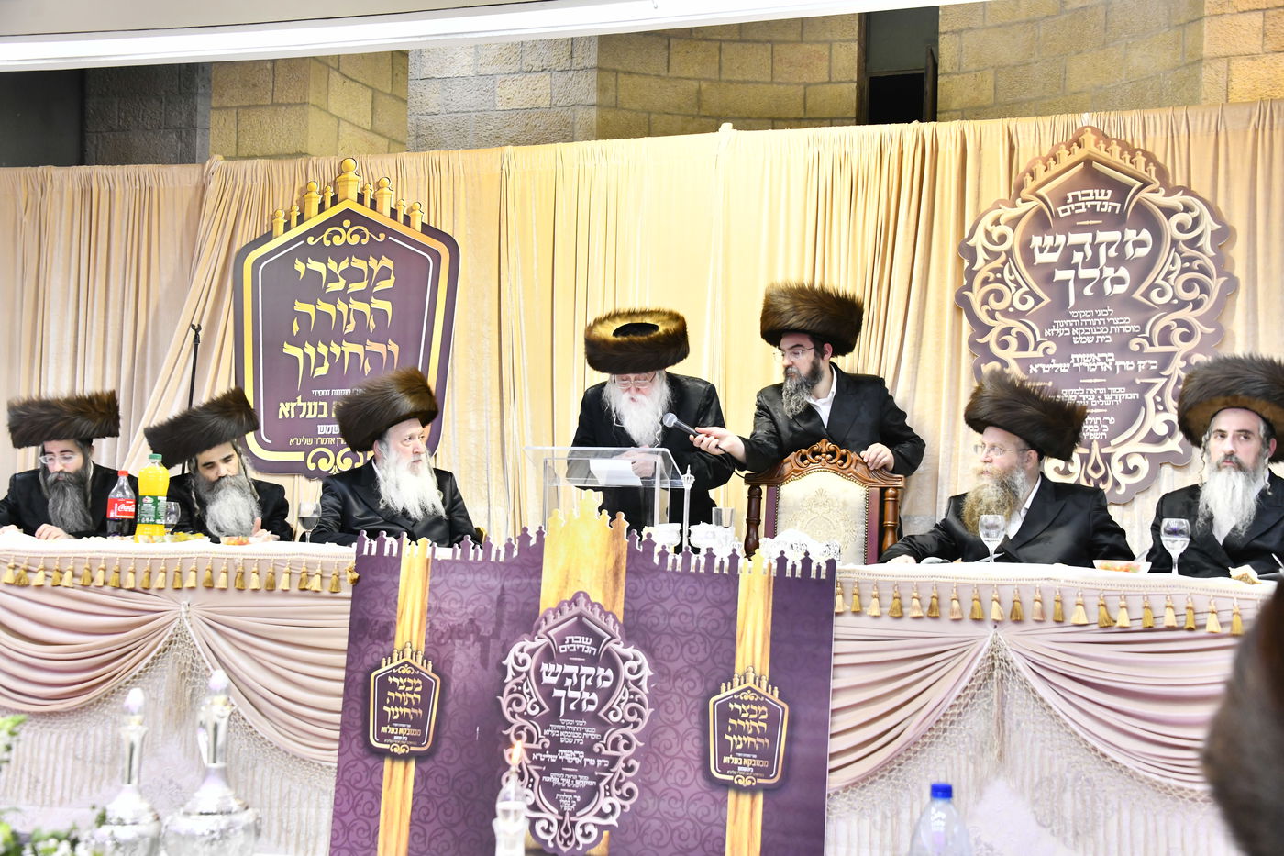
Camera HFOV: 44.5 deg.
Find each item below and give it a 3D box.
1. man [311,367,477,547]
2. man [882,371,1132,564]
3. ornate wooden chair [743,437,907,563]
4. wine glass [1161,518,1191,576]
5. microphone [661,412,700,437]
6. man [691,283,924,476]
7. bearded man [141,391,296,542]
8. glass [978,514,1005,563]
[{"bbox_3d":[-0.829,0.462,5.194,0.580,1.341,0.720,2,-1,-22],"label":"man"},{"bbox_3d":[1.176,0.495,5.094,0.760,1.376,0.750,1,-1,23],"label":"man"},{"bbox_3d":[0.599,0.602,5.234,0.610,1.136,0.660,1,-1,6],"label":"ornate wooden chair"},{"bbox_3d":[1.495,0.331,4.400,0.082,0.165,0.082,1,-1,0],"label":"wine glass"},{"bbox_3d":[0.150,-0.005,5.400,0.175,0.053,0.053,26,0,6],"label":"microphone"},{"bbox_3d":[0.581,0.323,5.671,0.840,1.708,0.500,1,-1,20],"label":"man"},{"bbox_3d":[-1.421,0.492,5.244,0.560,1.250,0.750,2,-1,-12],"label":"bearded man"},{"bbox_3d":[1.092,0.345,4.900,0.080,0.162,0.080,1,-1,0],"label":"glass"}]

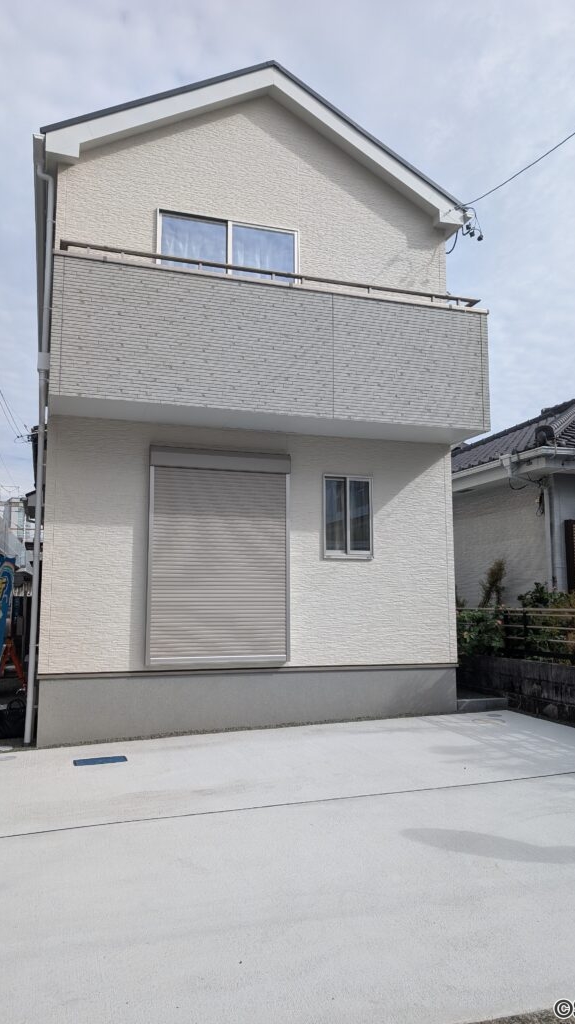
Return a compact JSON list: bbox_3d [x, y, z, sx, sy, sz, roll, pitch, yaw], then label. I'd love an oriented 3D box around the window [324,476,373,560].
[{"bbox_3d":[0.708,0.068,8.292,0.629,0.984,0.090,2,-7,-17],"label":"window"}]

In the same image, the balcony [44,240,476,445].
[{"bbox_3d":[-0.074,-1.736,7.814,4.770,1.570,0.830,2,-7,-17],"label":"balcony"}]

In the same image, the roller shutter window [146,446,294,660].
[{"bbox_3d":[-0.734,0.474,7.755,1.573,2.313,0.130,2,-7,-17],"label":"roller shutter window"}]

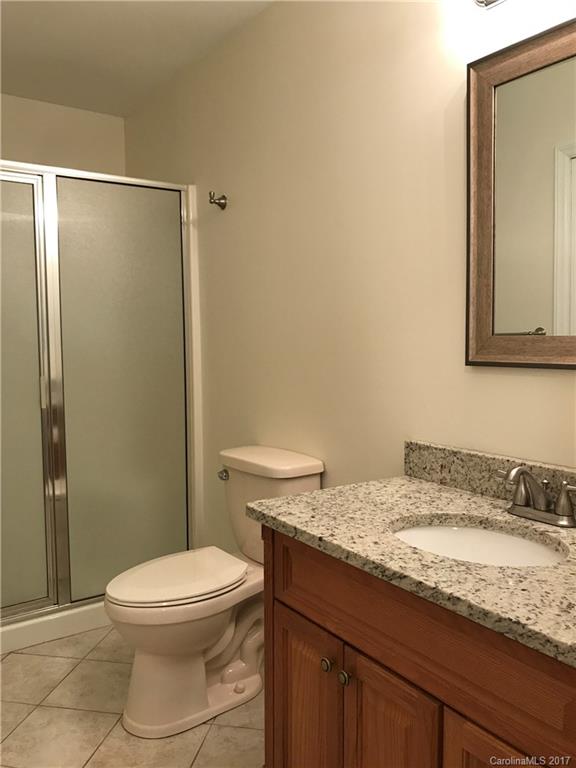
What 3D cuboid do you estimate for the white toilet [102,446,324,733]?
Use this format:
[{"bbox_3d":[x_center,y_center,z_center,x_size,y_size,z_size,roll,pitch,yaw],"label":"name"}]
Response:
[{"bbox_3d":[-0.276,0.675,2.120,0.735,0.790,0.430,-4,6,-41],"label":"white toilet"}]

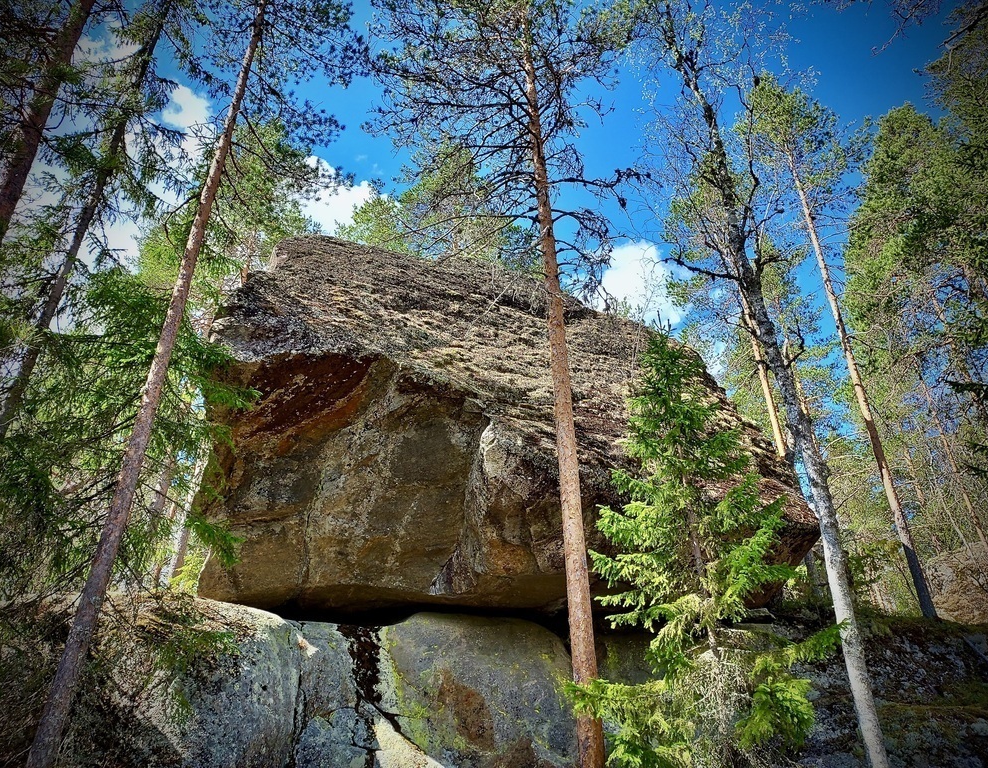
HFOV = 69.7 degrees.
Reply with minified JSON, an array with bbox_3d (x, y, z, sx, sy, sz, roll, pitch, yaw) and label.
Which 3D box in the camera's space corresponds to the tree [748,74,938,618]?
[{"bbox_3d":[6.905,-1.939,14.003,2.900,12.695,2.900,-1,-31,0],"label":"tree"}]

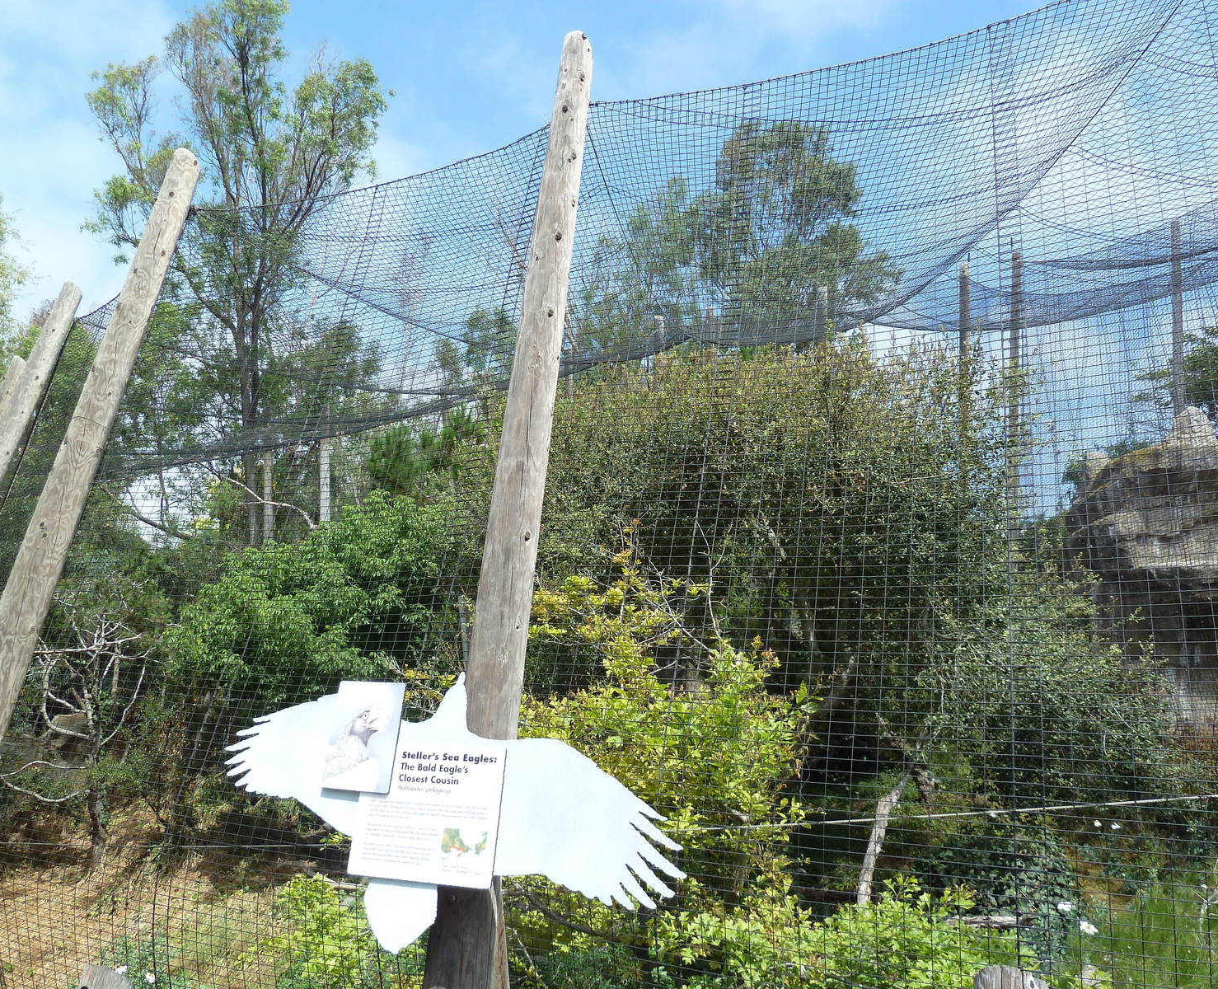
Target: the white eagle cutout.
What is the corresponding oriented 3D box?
[{"bbox_3d":[-0.394,0.690,2.106,1.188,0.603,0.030,6,-20,22],"label":"white eagle cutout"}]

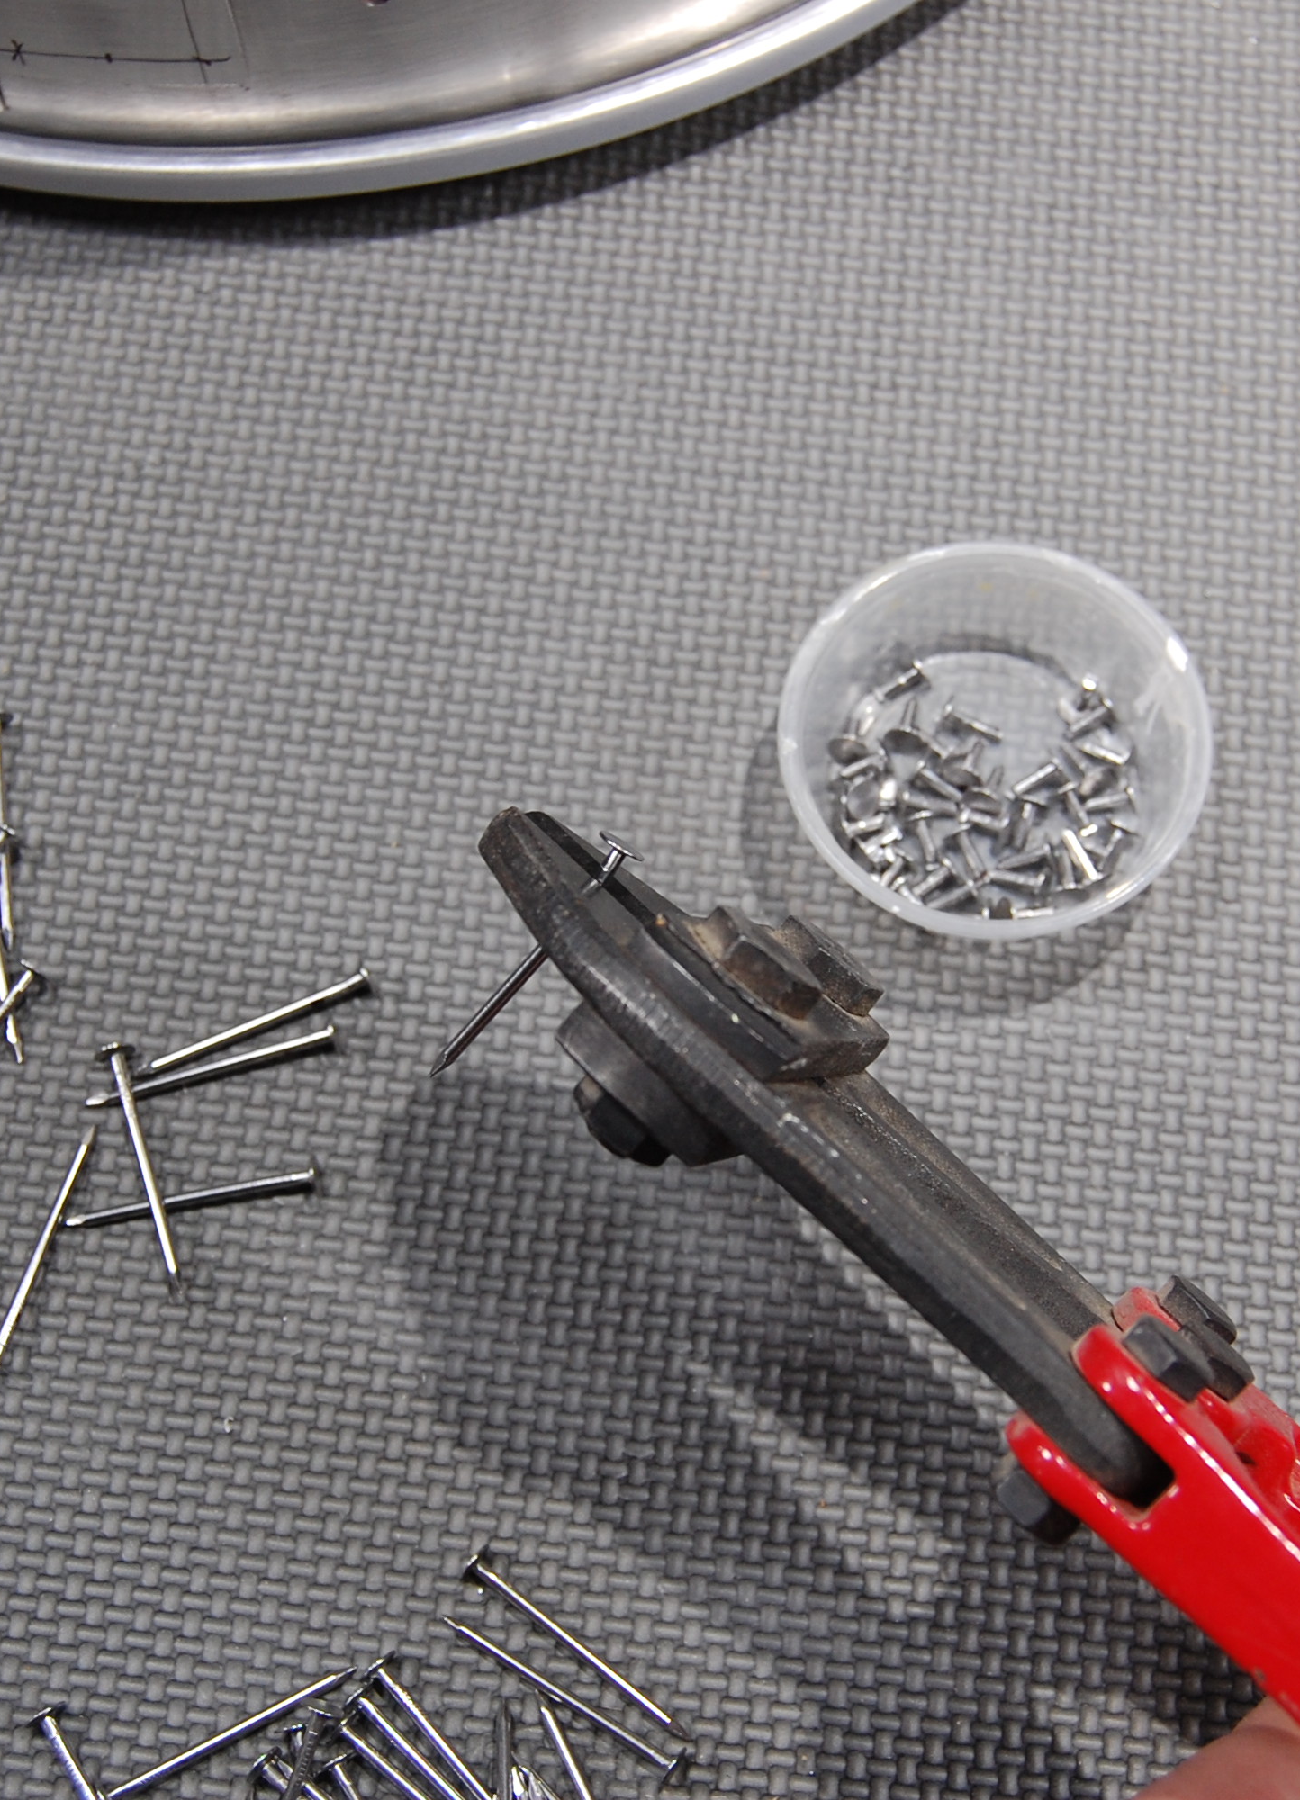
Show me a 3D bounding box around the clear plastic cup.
[{"bbox_3d":[0.051,-0.020,0.403,0.063,0.023,0.063,0,69,1],"label":"clear plastic cup"}]

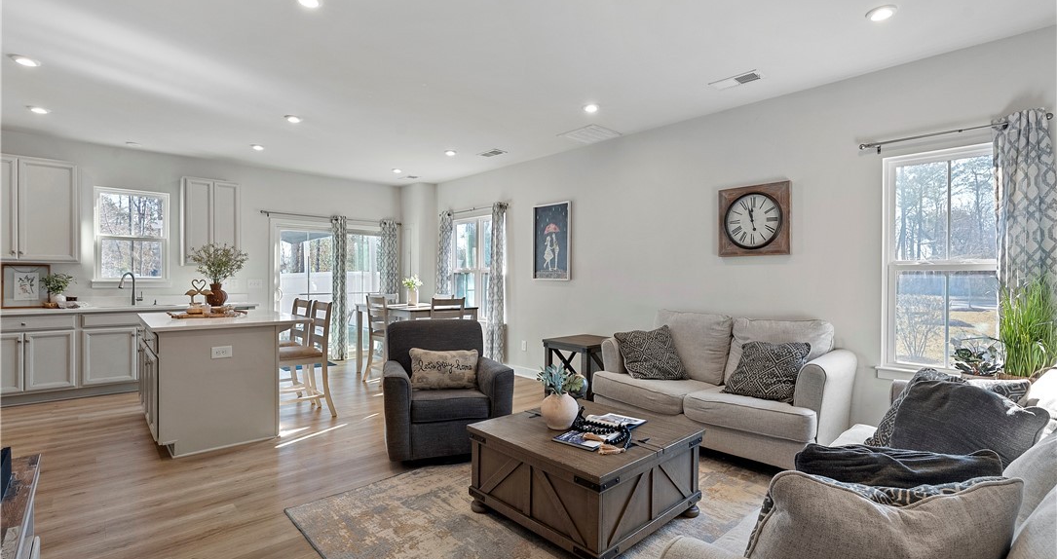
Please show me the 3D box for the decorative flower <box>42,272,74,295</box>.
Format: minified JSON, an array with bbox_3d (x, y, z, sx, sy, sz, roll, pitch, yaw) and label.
[{"bbox_3d":[-4.867,0.045,4.860,0.250,0.240,0.240,0,1,-42],"label":"decorative flower"}]

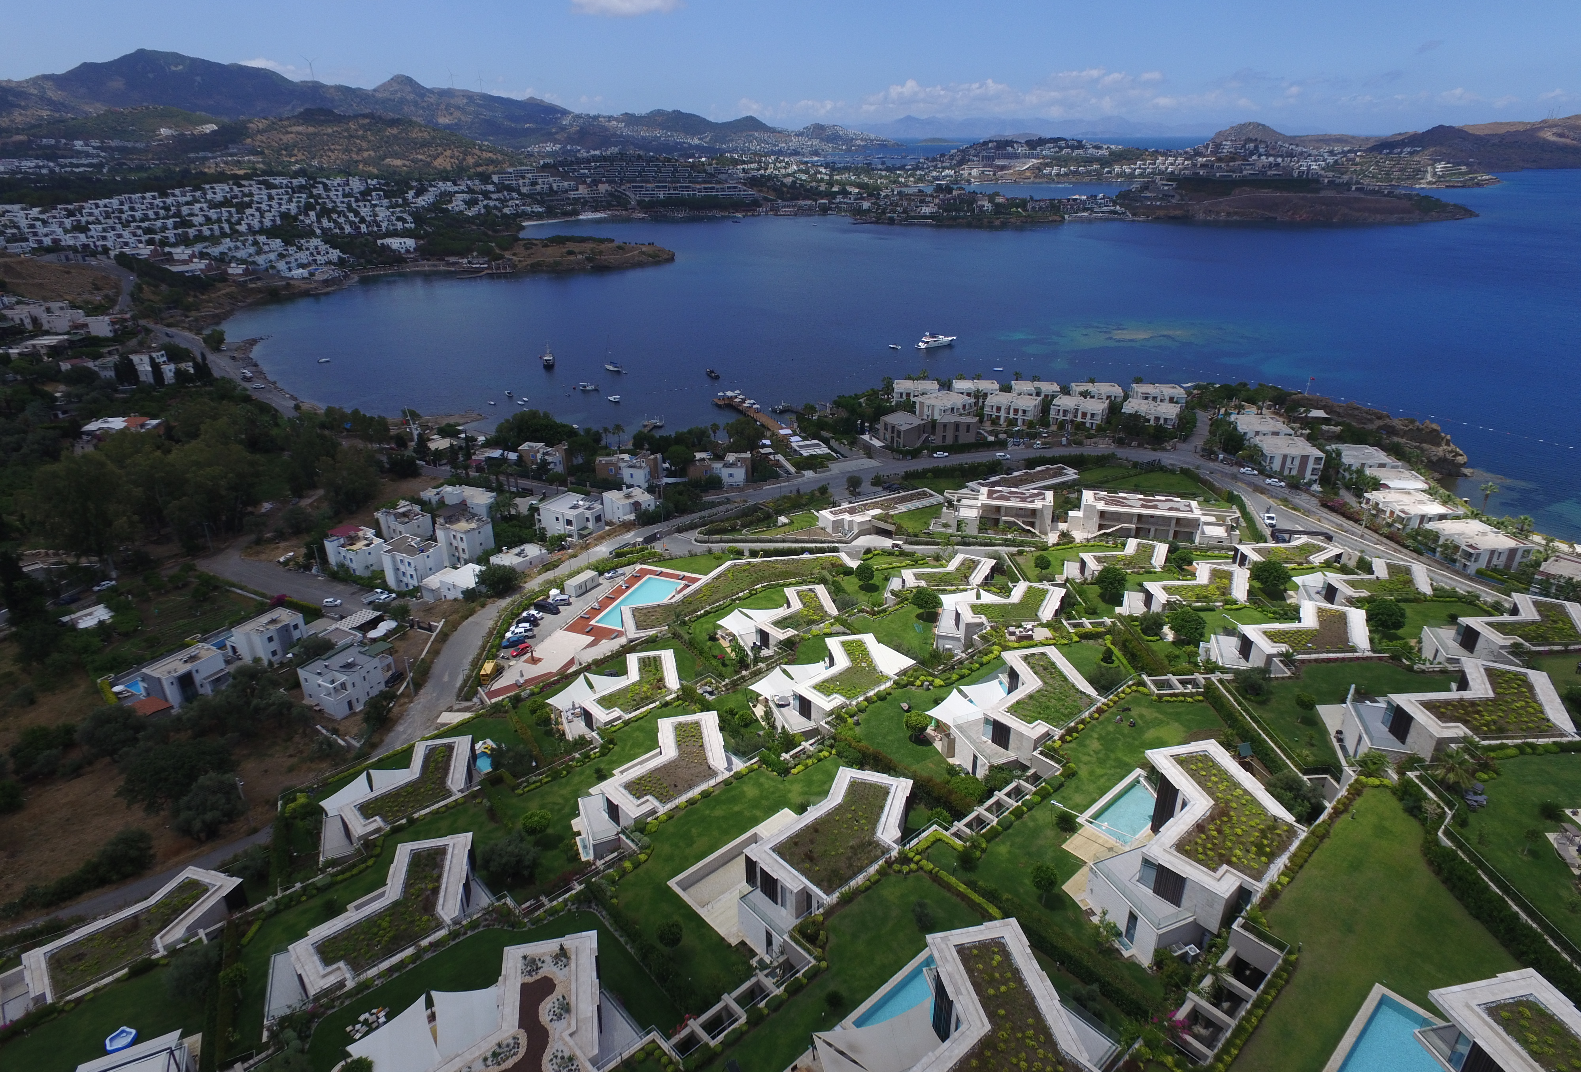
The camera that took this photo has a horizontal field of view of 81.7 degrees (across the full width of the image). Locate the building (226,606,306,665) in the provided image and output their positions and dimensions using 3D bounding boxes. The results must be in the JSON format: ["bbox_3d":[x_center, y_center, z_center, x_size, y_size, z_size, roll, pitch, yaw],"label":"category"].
[{"bbox_3d":[-100.790,19.710,178.000,7.580,6.600,10.010,11,26,23],"label":"building"}]

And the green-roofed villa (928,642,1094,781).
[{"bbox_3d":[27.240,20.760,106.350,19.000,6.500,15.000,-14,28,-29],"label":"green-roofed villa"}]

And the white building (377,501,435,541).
[{"bbox_3d":[-95.980,-2.280,228.150,11.200,10.000,8.800,15,28,30],"label":"white building"}]

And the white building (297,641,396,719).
[{"bbox_3d":[-72.900,23.380,150.550,8.500,6.500,10.800,15,28,30],"label":"white building"}]

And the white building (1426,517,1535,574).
[{"bbox_3d":[153.750,2.880,205.760,15.200,6.300,16.000,-3,24,-6],"label":"white building"}]

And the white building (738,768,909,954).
[{"bbox_3d":[4.500,32.010,91.110,21.500,7.200,12.600,-22,32,-40],"label":"white building"}]

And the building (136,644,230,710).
[{"bbox_3d":[-104.790,24.500,159.150,6.600,6.300,9.900,13,27,27],"label":"building"}]

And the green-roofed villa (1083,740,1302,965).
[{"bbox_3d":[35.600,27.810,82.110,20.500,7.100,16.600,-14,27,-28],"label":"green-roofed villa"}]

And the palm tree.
[{"bbox_3d":[58.020,20.610,80.200,4.000,3.900,4.000,0,24,0],"label":"palm tree"}]

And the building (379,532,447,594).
[{"bbox_3d":[-87.150,6.840,209.520,11.300,9.200,9.400,13,27,26],"label":"building"}]

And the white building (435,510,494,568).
[{"bbox_3d":[-78.710,0.440,219.300,10.800,10.000,9.600,14,27,28],"label":"white building"}]

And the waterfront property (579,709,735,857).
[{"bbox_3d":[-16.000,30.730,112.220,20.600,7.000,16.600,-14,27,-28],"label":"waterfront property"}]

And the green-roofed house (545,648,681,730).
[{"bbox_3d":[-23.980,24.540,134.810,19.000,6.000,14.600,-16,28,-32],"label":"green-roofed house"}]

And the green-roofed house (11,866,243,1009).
[{"bbox_3d":[-64.140,41.200,91.380,11.040,5.500,18.100,20,31,38],"label":"green-roofed house"}]

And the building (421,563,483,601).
[{"bbox_3d":[-68.870,10.200,190.080,13.200,4.800,9.400,14,27,28],"label":"building"}]

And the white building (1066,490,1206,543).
[{"bbox_3d":[80.530,-4.610,213.890,27.000,6.900,9.800,6,24,13],"label":"white building"}]

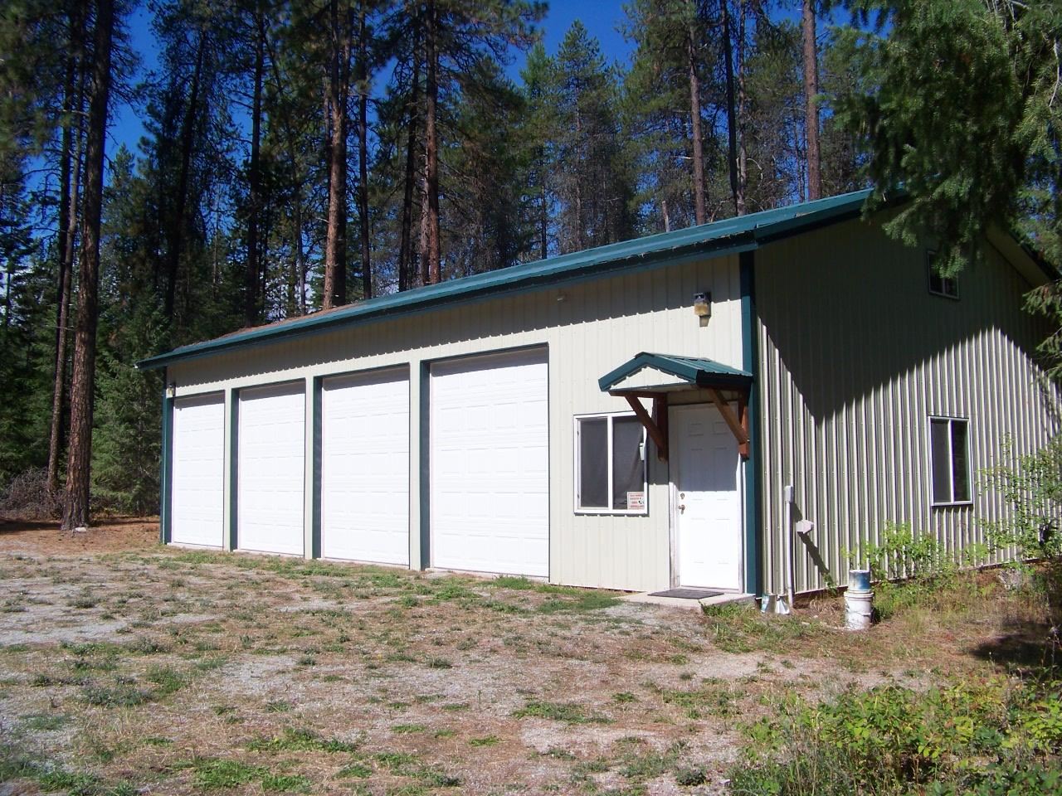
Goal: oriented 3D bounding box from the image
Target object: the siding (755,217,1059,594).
[{"bbox_3d":[5.538,-0.223,15.089,8.400,5.210,0.180,3,-6,-43],"label":"siding"}]

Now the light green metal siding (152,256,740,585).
[{"bbox_3d":[-2.579,0.741,17.707,0.180,3.850,14.900,3,-6,-43],"label":"light green metal siding"}]

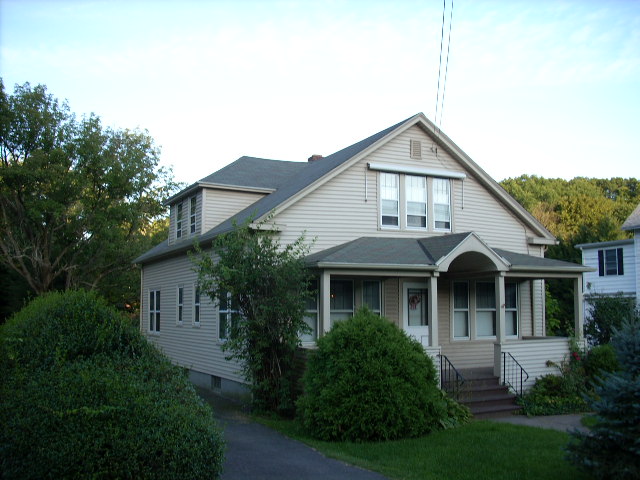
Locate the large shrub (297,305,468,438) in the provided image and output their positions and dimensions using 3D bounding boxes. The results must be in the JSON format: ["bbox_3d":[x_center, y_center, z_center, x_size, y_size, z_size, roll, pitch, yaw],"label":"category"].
[{"bbox_3d":[1.047,2.391,12.723,2.850,2.224,2.600,0,-6,0],"label":"large shrub"}]

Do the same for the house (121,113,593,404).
[{"bbox_3d":[0.254,0.859,21.560,9.192,7.160,14.031,3,-7,-27],"label":"house"}]

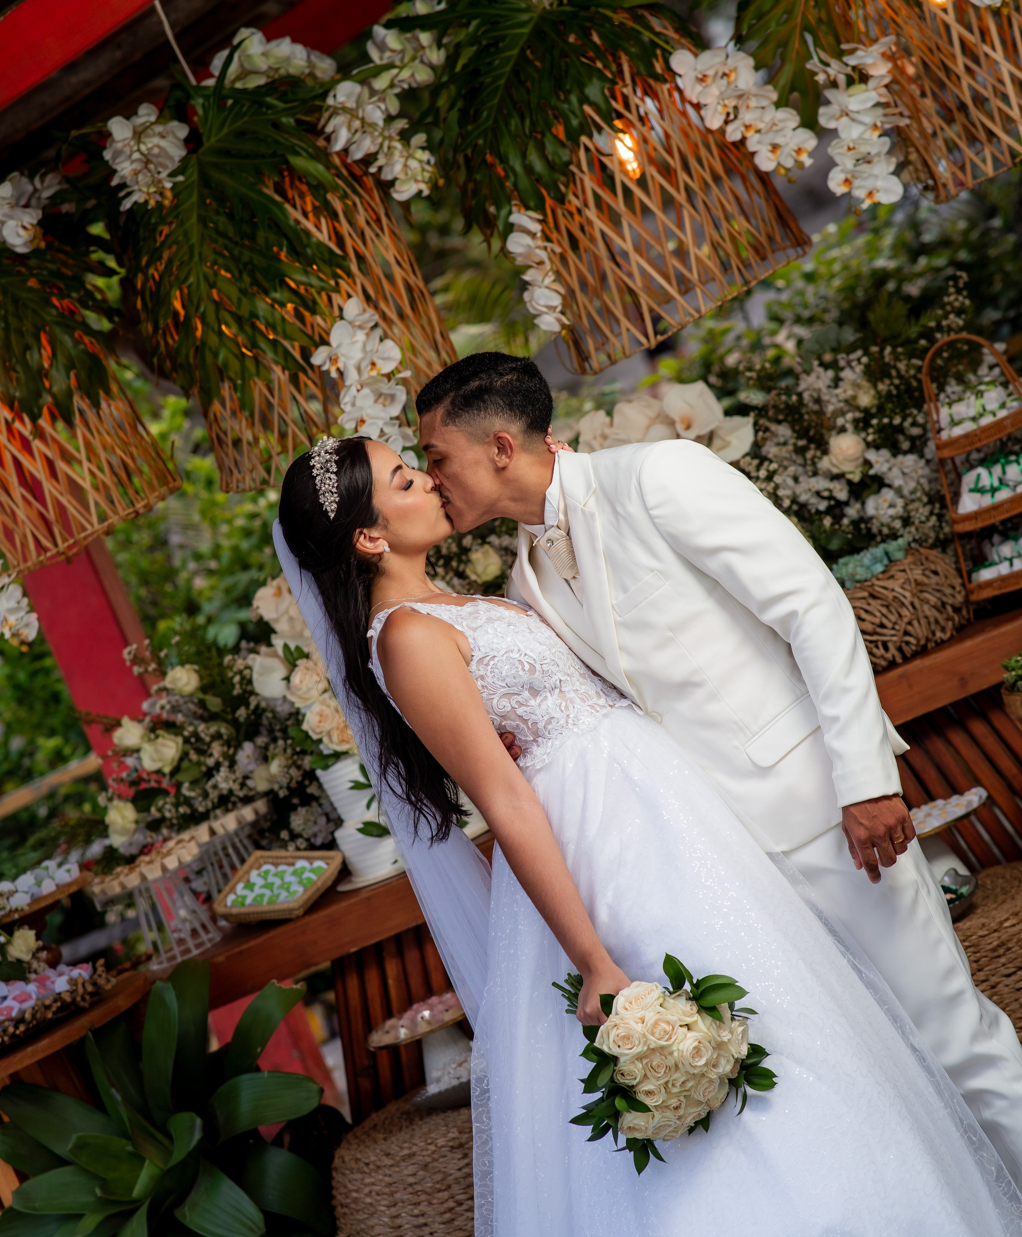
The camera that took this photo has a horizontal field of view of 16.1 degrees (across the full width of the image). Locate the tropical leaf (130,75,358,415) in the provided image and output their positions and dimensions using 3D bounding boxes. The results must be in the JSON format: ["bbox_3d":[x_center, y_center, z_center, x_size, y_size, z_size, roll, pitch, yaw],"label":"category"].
[{"bbox_3d":[-0.430,-0.604,5.800,0.390,0.470,0.160,-21,8,8],"label":"tropical leaf"}]

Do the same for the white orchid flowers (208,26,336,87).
[{"bbox_3d":[-0.430,-0.969,6.300,0.235,0.150,0.160,-24,1,0],"label":"white orchid flowers"}]

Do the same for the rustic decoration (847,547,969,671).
[{"bbox_3d":[0.649,-0.017,6.050,0.240,0.160,0.200,-22,8,0],"label":"rustic decoration"}]

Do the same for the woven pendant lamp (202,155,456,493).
[{"bbox_3d":[-0.376,-0.560,5.950,0.430,0.530,0.430,-22,8,0],"label":"woven pendant lamp"}]

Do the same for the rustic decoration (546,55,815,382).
[{"bbox_3d":[0.187,-0.771,5.950,0.440,0.530,0.440,-22,8,0],"label":"rustic decoration"}]

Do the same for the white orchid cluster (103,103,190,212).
[{"bbox_3d":[-0.584,-0.741,5.820,0.150,0.165,0.120,-22,8,0],"label":"white orchid cluster"}]

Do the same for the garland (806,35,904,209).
[{"bbox_3d":[0.558,-0.791,5.770,0.170,0.270,0.120,-22,8,0],"label":"garland"}]

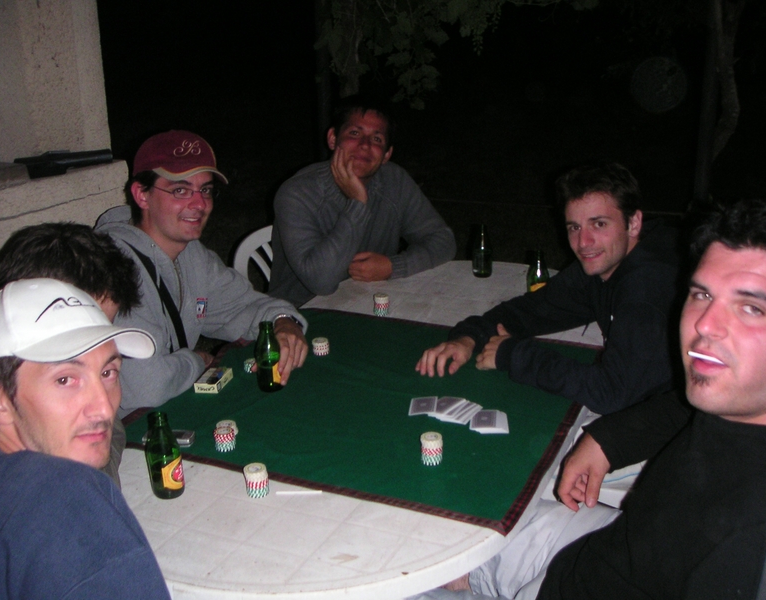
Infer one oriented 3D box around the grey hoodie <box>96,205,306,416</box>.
[{"bbox_3d":[-0.459,0.078,2.071,0.480,0.630,0.540,14,25,37],"label":"grey hoodie"}]

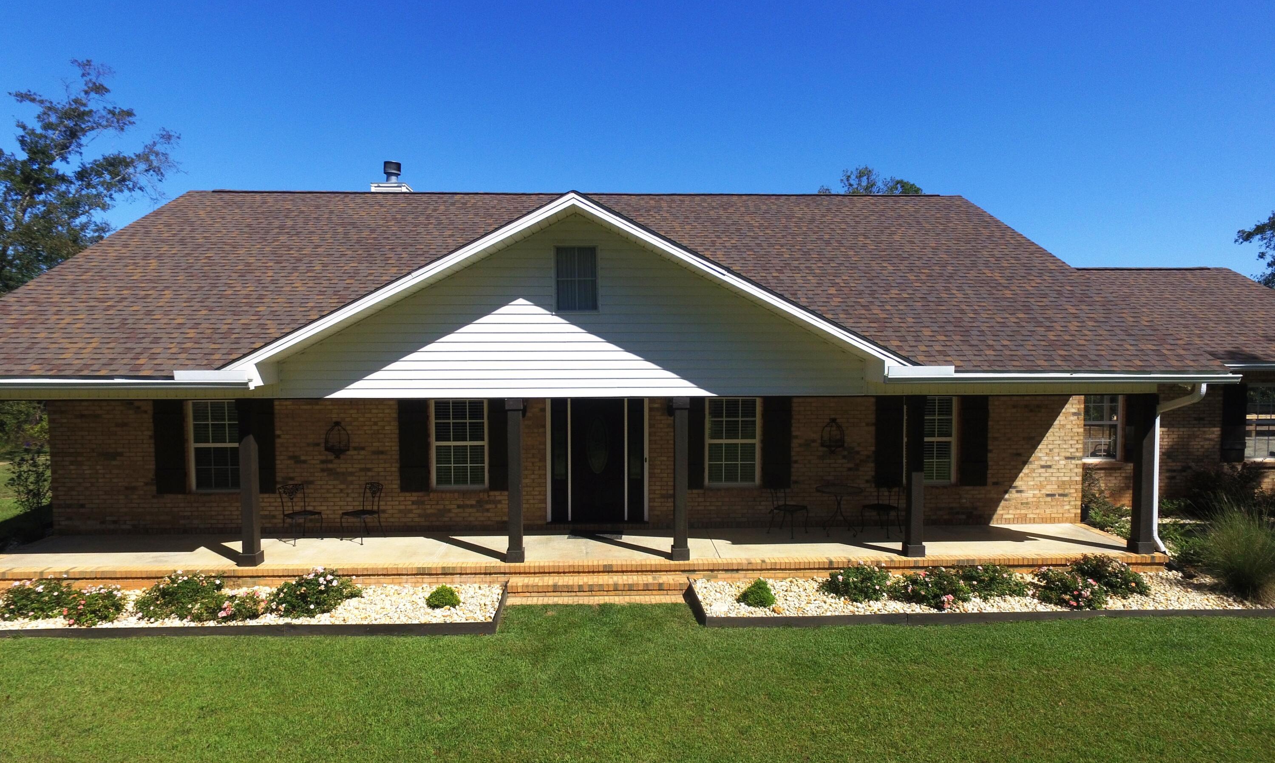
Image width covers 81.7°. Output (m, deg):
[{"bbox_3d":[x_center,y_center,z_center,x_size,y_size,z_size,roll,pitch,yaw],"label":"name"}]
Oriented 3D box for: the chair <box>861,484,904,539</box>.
[{"bbox_3d":[3.923,1.998,11.742,0.500,0.870,0.470,-2,4,-39],"label":"chair"}]

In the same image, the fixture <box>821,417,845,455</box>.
[{"bbox_3d":[3.233,0.909,12.171,0.395,0.599,0.220,0,3,-2],"label":"fixture"}]

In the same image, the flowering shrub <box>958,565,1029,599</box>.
[{"bbox_3d":[4.862,2.698,10.081,0.940,0.371,0.800,0,3,-2],"label":"flowering shrub"}]

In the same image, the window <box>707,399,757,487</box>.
[{"bbox_3d":[1.586,0.994,12.259,0.890,1.490,0.080,0,3,-2],"label":"window"}]

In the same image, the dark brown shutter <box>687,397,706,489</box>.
[{"bbox_3d":[0.868,1.002,12.076,0.465,1.536,0.050,0,2,-2],"label":"dark brown shutter"}]

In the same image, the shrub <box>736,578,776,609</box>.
[{"bbox_3d":[1.572,2.737,9.688,0.500,0.320,0.480,0,3,-2],"label":"shrub"}]

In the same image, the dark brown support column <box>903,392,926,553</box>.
[{"bbox_3d":[3.963,1.344,10.548,0.250,2.308,0.250,0,2,-2],"label":"dark brown support column"}]

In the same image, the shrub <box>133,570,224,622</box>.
[{"bbox_3d":[-5.656,2.612,9.167,1.020,0.490,0.820,0,3,-2],"label":"shrub"}]

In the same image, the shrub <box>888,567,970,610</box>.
[{"bbox_3d":[3.768,2.616,9.521,0.980,0.430,0.800,0,3,-2],"label":"shrub"}]

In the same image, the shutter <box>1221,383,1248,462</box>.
[{"bbox_3d":[11.906,0.821,14.678,0.475,1.584,0.050,0,3,-2],"label":"shutter"}]

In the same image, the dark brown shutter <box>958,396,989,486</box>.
[{"bbox_3d":[5.631,0.981,12.284,0.462,1.554,0.045,0,3,-2],"label":"dark brown shutter"}]

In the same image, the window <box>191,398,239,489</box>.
[{"bbox_3d":[-6.803,1.027,11.920,0.890,1.490,0.080,0,3,-2],"label":"window"}]

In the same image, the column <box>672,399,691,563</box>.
[{"bbox_3d":[0.609,1.370,10.497,0.245,2.330,0.245,0,3,-2],"label":"column"}]

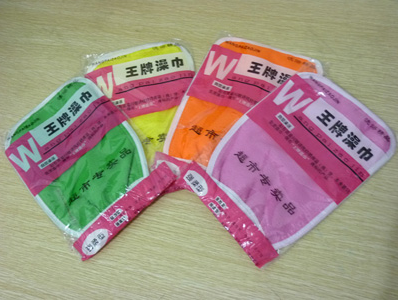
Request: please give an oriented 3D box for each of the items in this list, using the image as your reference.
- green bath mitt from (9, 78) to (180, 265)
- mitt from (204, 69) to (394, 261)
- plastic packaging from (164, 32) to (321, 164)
[{"bbox_3d":[-0.144,0.010,0.642,0.148,0.016,0.217,-42,66,-6],"label":"green bath mitt"},{"bbox_3d":[0.113,0.002,0.589,0.190,0.014,0.149,-41,66,-6],"label":"mitt"},{"bbox_3d":[0.056,-0.051,0.624,0.148,0.014,0.186,19,74,18],"label":"plastic packaging"}]

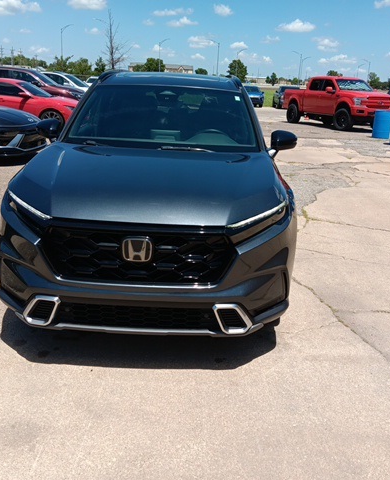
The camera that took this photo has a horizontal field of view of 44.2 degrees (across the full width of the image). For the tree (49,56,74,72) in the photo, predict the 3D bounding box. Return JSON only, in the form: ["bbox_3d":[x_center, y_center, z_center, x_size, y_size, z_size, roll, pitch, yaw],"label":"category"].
[{"bbox_3d":[-20.185,-25.649,73.040,3.513,4.179,3.513,-3,19,-15],"label":"tree"}]

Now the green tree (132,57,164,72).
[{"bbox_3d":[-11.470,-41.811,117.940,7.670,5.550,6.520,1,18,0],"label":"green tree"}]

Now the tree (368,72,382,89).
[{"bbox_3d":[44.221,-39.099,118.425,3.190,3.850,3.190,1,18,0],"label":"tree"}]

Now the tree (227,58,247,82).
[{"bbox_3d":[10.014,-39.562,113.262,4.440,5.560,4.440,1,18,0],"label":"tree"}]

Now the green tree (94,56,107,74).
[{"bbox_3d":[-14.186,-25.297,72.409,2.065,4.387,2.065,-1,19,-11],"label":"green tree"}]

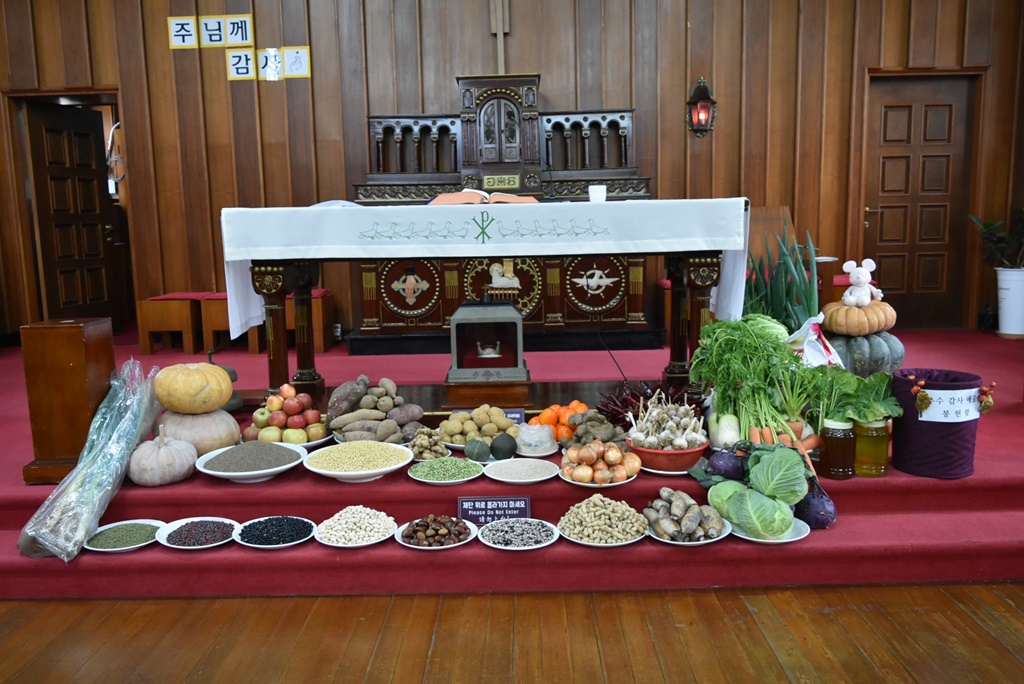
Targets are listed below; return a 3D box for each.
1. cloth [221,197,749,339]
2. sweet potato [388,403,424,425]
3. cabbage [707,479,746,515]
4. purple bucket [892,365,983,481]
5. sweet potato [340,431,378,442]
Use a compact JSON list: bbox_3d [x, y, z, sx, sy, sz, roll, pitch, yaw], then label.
[{"bbox_3d":[-0.117,-0.369,3.625,2.209,0.540,0.734,-1,8,1],"label":"cloth"},{"bbox_3d":[-0.453,0.305,3.281,0.150,0.078,0.082,-2,8,-7],"label":"sweet potato"},{"bbox_3d":[0.695,0.512,2.420,0.165,0.145,0.165,-1,8,0],"label":"cabbage"},{"bbox_3d":[1.515,0.288,2.758,0.282,0.330,0.285,1,8,13],"label":"purple bucket"},{"bbox_3d":[-0.632,0.398,3.165,0.175,0.062,0.064,-1,8,1],"label":"sweet potato"}]

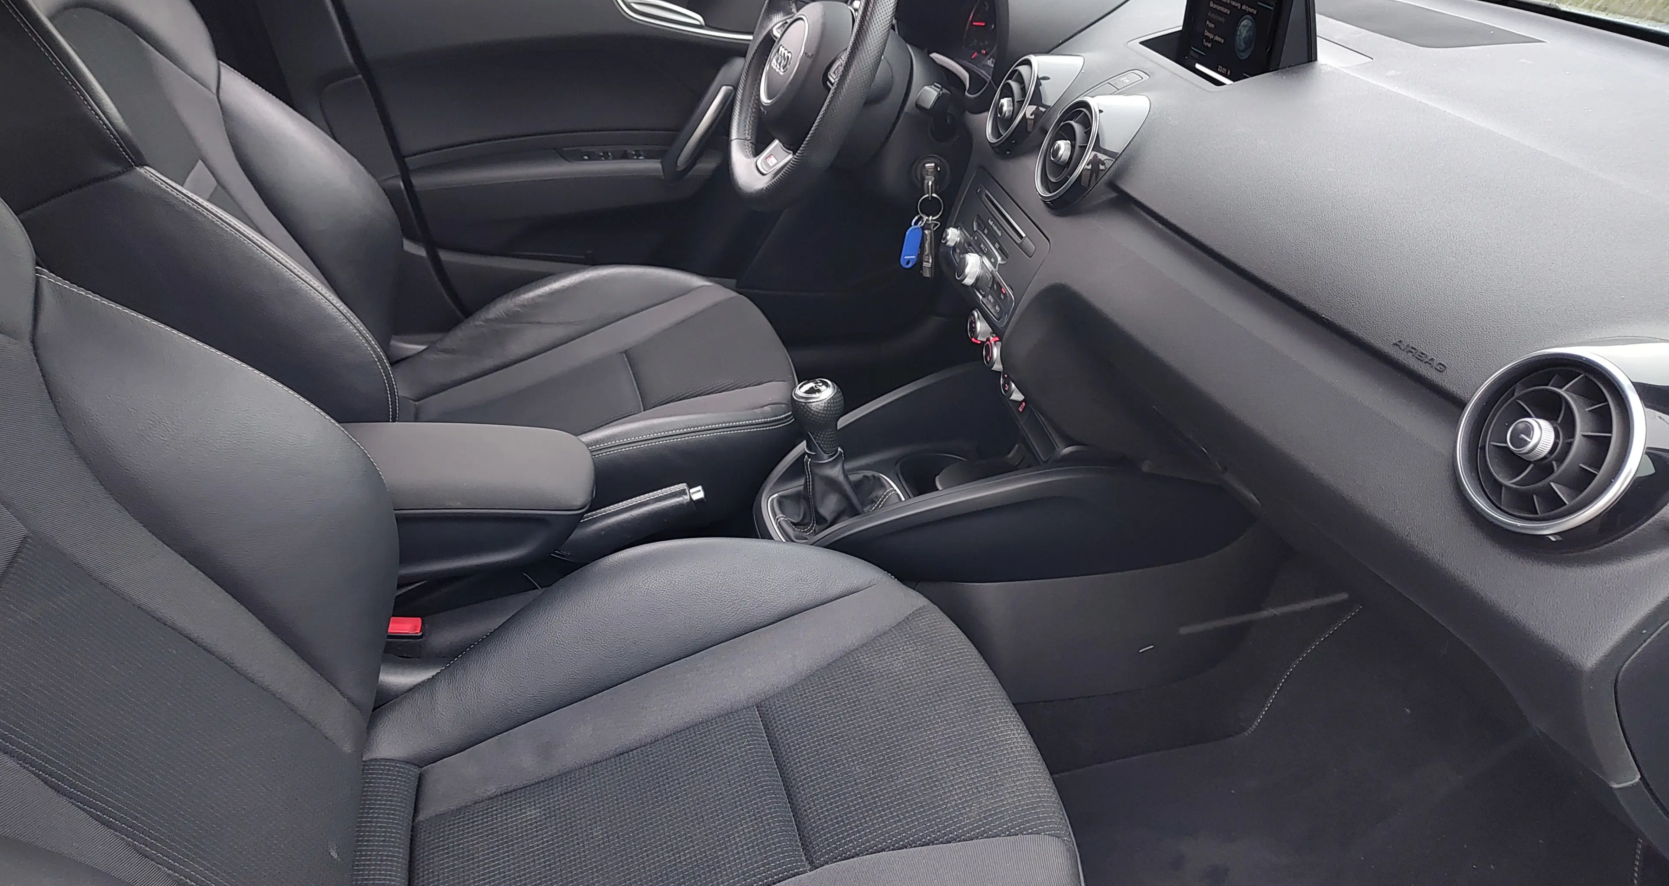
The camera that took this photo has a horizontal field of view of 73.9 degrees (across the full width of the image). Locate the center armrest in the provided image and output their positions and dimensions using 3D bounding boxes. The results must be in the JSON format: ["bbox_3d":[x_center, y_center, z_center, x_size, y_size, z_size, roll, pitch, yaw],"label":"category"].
[{"bbox_3d":[-0.349,0.043,0.988,0.275,0.100,0.135,-4,32,-17],"label":"center armrest"}]

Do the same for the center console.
[{"bbox_3d":[0.170,0.000,1.139,0.500,0.500,0.270,-9,33,-14],"label":"center console"}]

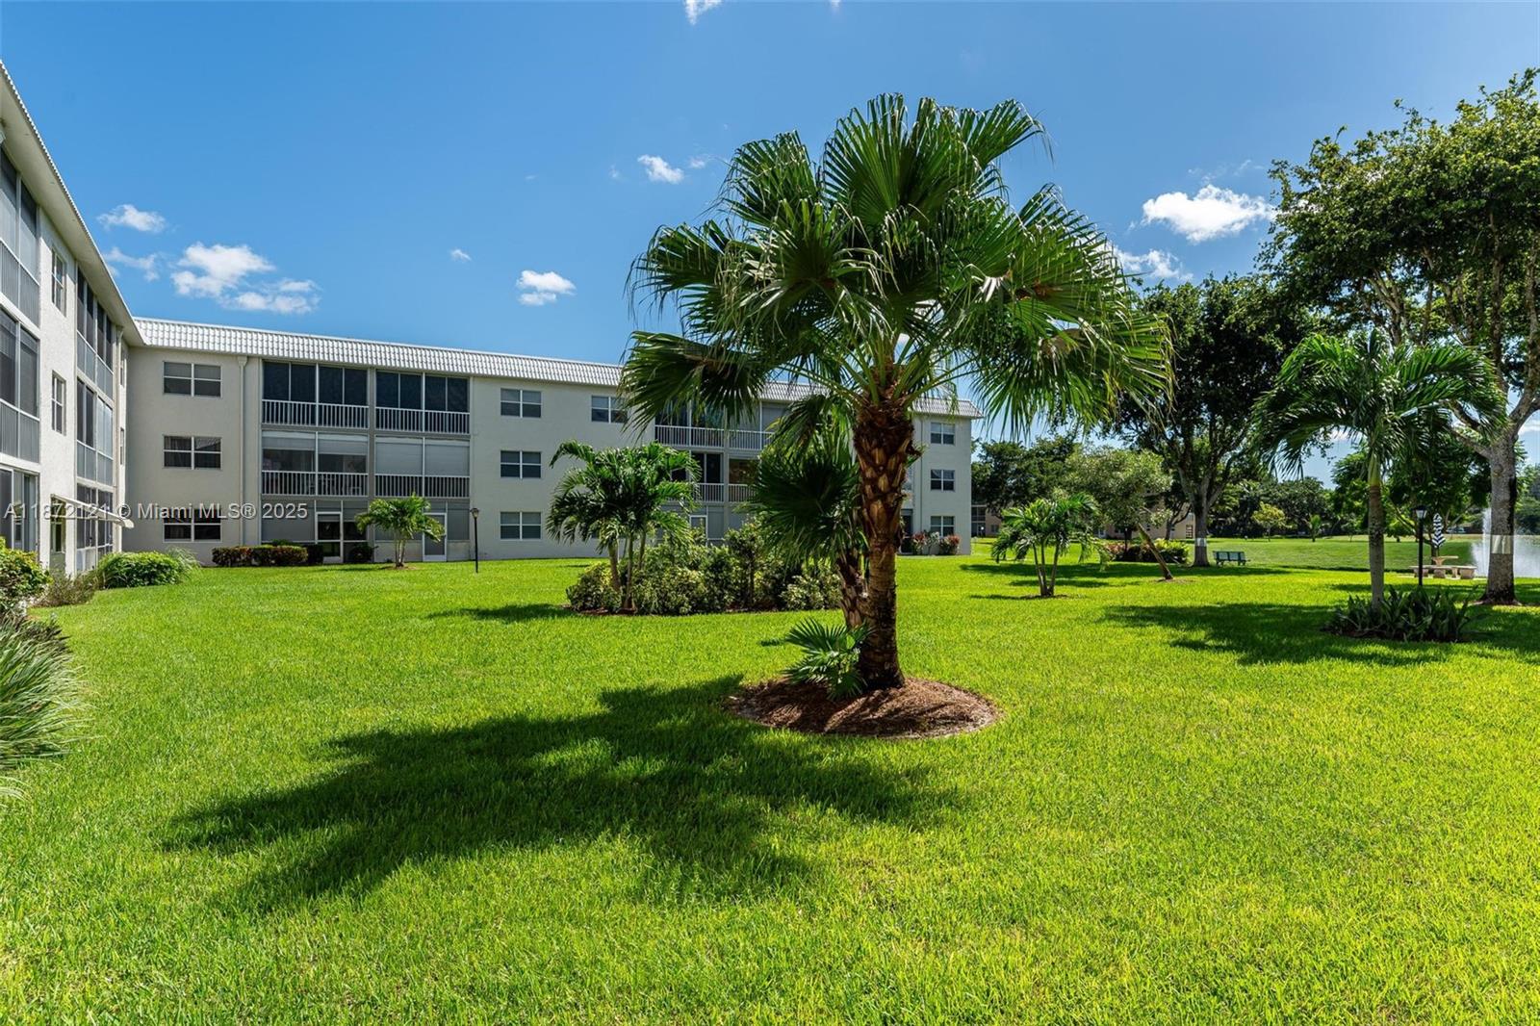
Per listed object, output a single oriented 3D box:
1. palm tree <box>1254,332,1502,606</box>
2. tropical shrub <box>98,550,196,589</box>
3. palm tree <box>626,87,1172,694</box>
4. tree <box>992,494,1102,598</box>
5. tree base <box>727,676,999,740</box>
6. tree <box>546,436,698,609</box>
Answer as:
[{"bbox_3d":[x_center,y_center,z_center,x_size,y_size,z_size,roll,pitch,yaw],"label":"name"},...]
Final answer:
[{"bbox_3d":[9.250,-0.500,13.650,3.400,4.400,3.300,0,-1,0],"label":"palm tree"},{"bbox_3d":[-16.300,1.480,23.500,2.100,0.980,2.600,0,-1,-31],"label":"tropical shrub"},{"bbox_3d":[1.070,-1.030,7.700,4.500,5.000,4.300,0,-1,0],"label":"palm tree"},{"bbox_3d":[6.350,0.740,20.400,2.500,2.360,2.400,0,-1,0],"label":"tree"},{"bbox_3d":[0.800,1.560,7.730,2.320,0.260,2.250,0,-1,0],"label":"tree base"},{"bbox_3d":[-2.660,0.240,16.300,2.700,3.100,2.600,0,-1,0],"label":"tree"}]

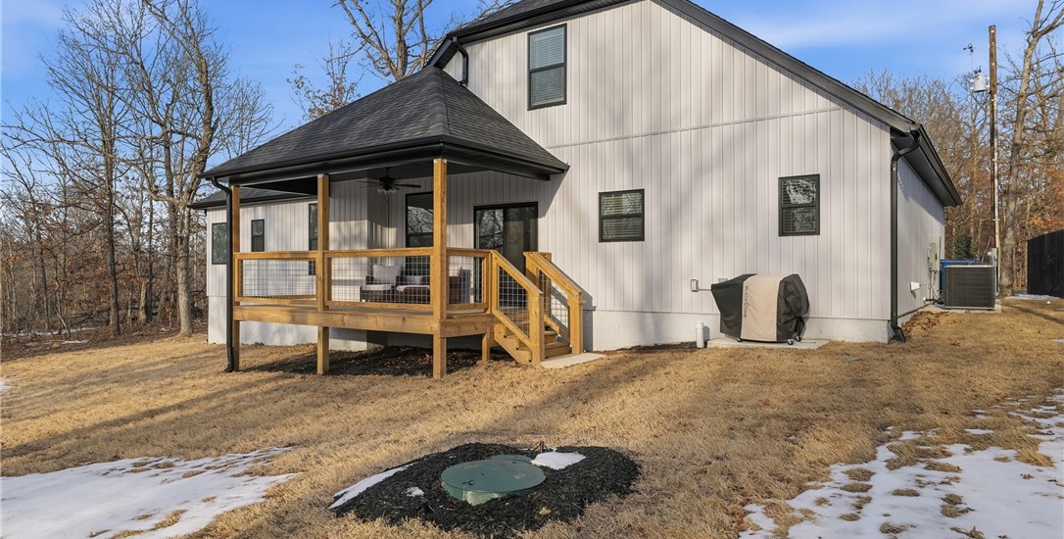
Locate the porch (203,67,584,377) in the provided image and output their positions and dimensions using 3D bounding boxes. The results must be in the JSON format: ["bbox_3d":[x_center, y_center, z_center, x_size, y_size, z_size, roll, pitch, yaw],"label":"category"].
[{"bbox_3d":[-2.749,-1.257,13.507,7.575,6.646,3.636,0,-1,35],"label":"porch"}]

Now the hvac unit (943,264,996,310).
[{"bbox_3d":[8.600,0.353,13.331,0.808,0.848,0.808,0,-1,35],"label":"hvac unit"}]

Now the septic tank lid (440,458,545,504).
[{"bbox_3d":[-0.280,1.497,4.800,0.740,0.110,0.740,0,0,0],"label":"septic tank lid"}]

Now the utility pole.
[{"bbox_3d":[14.642,-3.486,21.500,0.320,8.500,0.320,0,-1,35],"label":"utility pole"}]

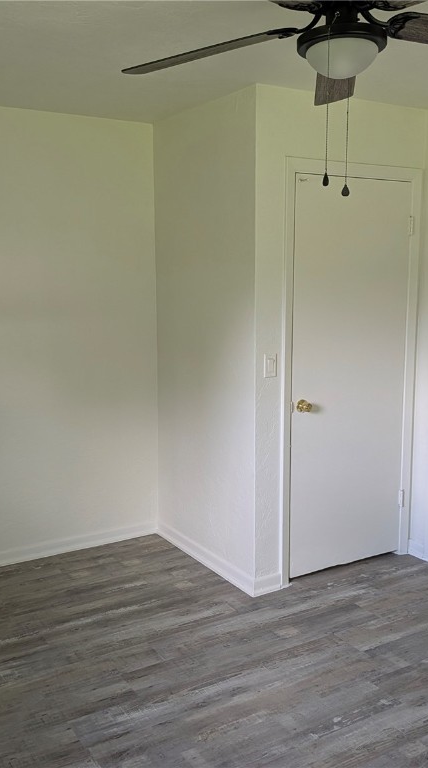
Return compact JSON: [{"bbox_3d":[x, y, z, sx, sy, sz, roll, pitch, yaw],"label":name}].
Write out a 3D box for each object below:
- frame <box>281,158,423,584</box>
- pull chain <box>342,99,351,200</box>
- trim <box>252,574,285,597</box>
[{"bbox_3d":[0.697,-0.048,3.709,0.900,2.120,0.100,-6,11,-31],"label":"frame"},{"bbox_3d":[0.382,-0.693,2.040,0.020,0.300,0.020,0,9,0],"label":"pull chain"},{"bbox_3d":[0.266,1.006,3.571,0.173,0.089,0.015,-6,11,-31],"label":"trim"}]

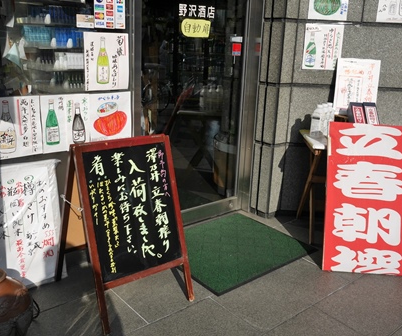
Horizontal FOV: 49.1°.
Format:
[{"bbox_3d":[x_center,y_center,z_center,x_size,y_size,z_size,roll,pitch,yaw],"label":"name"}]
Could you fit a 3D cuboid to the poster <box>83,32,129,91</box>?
[{"bbox_3d":[-0.514,-0.582,2.416,0.265,0.303,0.006,-11,21,-39],"label":"poster"}]

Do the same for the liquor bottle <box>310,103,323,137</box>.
[{"bbox_3d":[0.822,-0.333,3.082,0.065,0.219,0.065,16,21,38],"label":"liquor bottle"}]

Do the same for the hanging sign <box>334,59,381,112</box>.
[{"bbox_3d":[1.103,-0.574,3.110,0.293,0.384,0.008,3,10,2],"label":"hanging sign"}]

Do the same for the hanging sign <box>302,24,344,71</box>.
[{"bbox_3d":[0.856,-0.842,3.080,0.261,0.304,0.006,3,17,2],"label":"hanging sign"}]

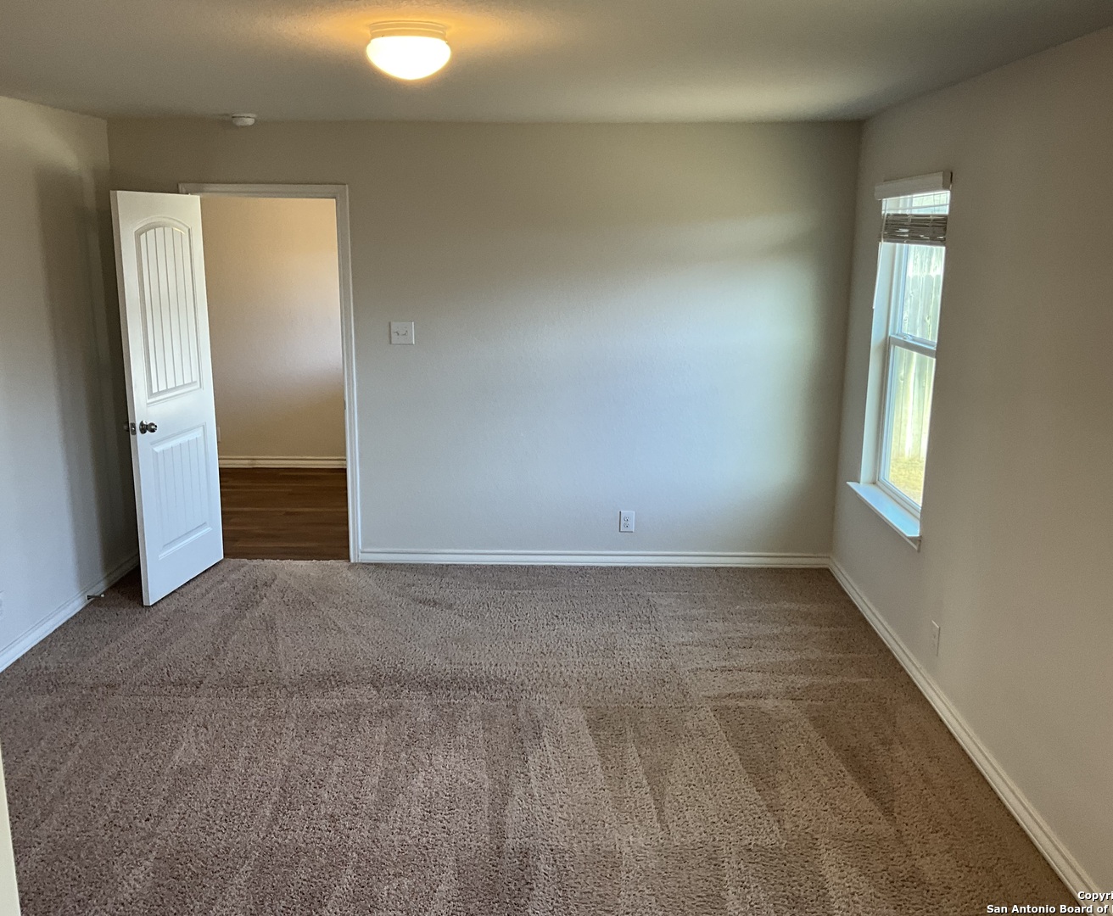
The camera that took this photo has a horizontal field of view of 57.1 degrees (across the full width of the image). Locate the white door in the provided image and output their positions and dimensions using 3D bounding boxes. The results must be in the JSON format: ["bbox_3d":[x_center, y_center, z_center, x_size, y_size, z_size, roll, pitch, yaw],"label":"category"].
[{"bbox_3d":[-2.002,-0.327,5.343,0.042,2.030,0.775,2,13,9],"label":"white door"}]

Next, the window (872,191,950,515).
[{"bbox_3d":[1.627,-0.495,4.642,0.090,1.485,0.940,1,13,1],"label":"window"}]

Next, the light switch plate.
[{"bbox_3d":[-0.848,-0.685,5.626,0.125,0.123,0.009,1,13,1],"label":"light switch plate"}]

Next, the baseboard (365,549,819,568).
[{"bbox_3d":[0.220,0.584,5.884,2.696,0.082,0.016,1,13,1],"label":"baseboard"}]

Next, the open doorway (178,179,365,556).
[{"bbox_3d":[-1.575,-0.440,5.751,0.908,2.118,0.130,1,13,1],"label":"open doorway"}]

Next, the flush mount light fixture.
[{"bbox_3d":[-0.413,-1.136,2.875,0.235,0.134,0.235,1,13,1],"label":"flush mount light fixture"}]

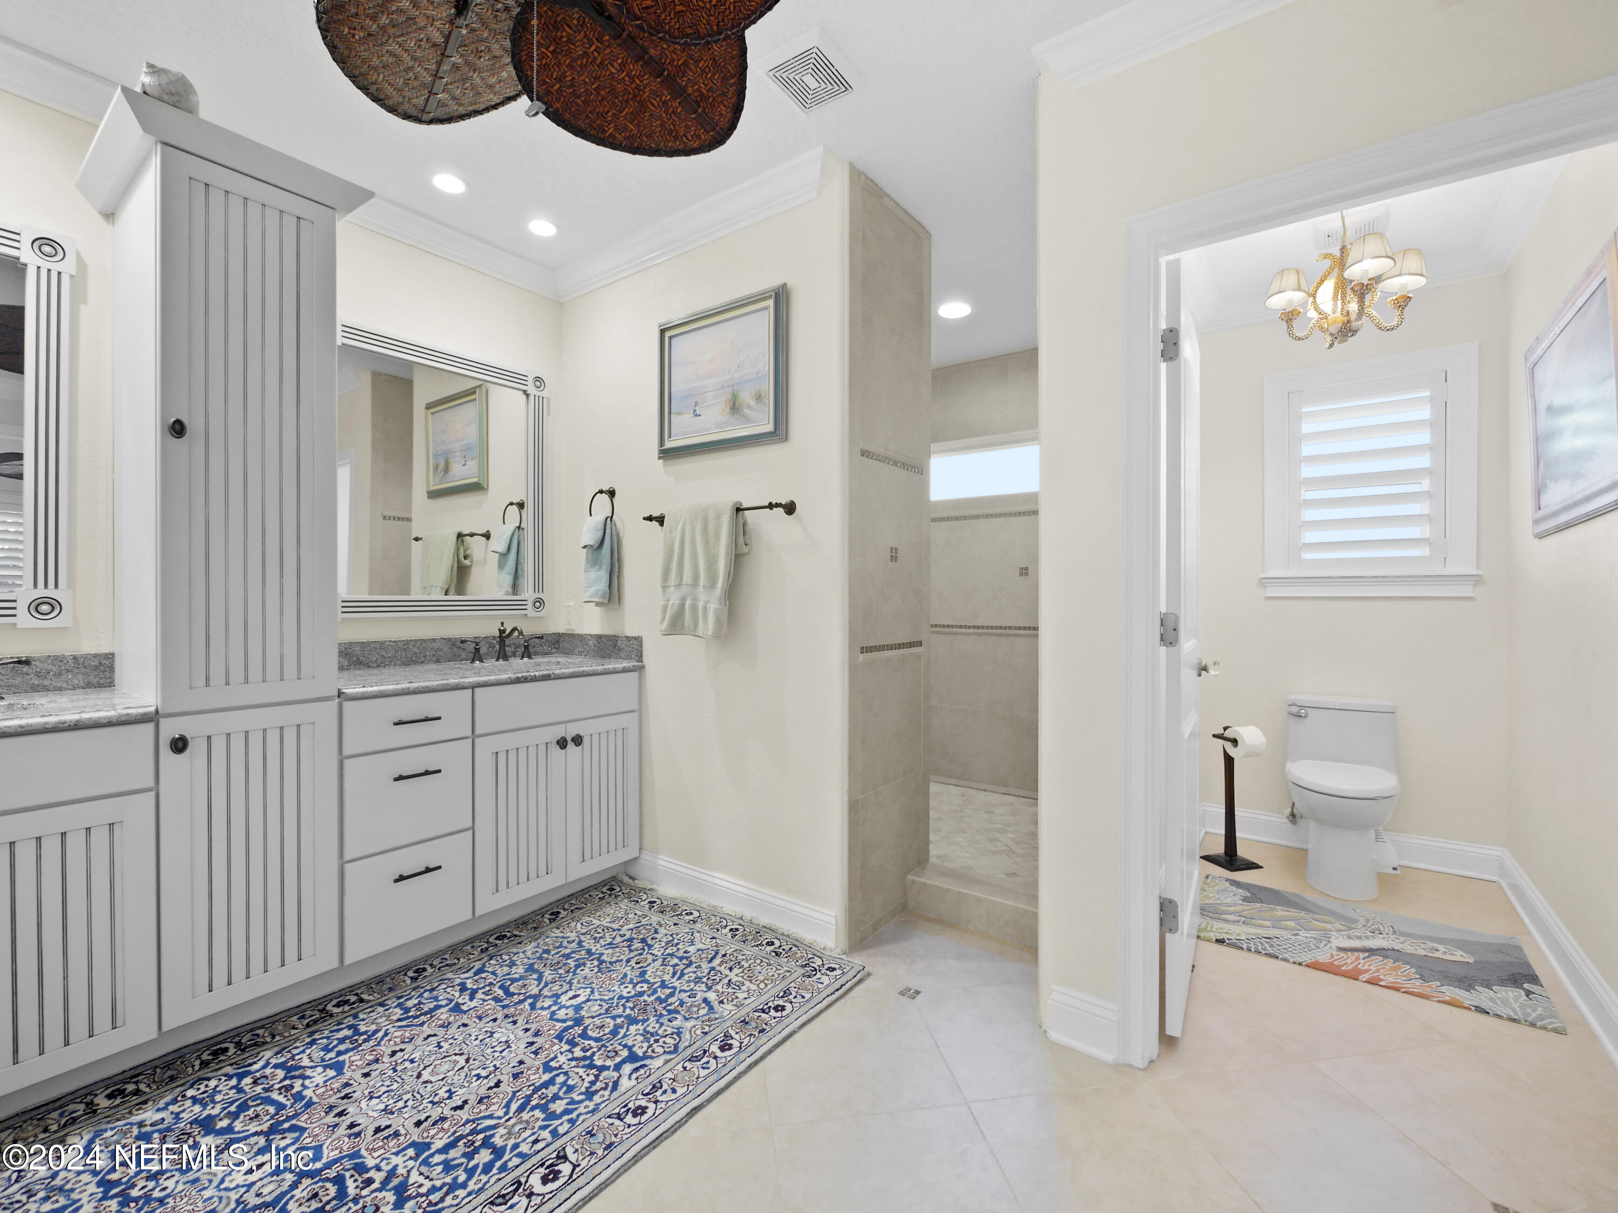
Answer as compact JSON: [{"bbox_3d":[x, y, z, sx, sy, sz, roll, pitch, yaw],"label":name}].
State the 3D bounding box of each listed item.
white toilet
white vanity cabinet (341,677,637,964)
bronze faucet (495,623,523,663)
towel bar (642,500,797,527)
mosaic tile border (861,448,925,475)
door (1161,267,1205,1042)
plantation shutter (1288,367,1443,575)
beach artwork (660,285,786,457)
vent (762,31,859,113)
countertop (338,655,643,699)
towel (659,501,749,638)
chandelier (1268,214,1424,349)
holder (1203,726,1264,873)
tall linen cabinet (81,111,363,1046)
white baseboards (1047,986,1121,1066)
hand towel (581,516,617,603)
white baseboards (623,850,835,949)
[{"bbox_3d":[2.199,0.782,2.700,0.385,0.735,0.700,0,0,37],"label":"white toilet"},{"bbox_3d":[-1.243,0.707,2.480,0.540,0.870,1.056,0,0,39],"label":"white vanity cabinet"},{"bbox_3d":[-1.234,0.146,2.699,0.177,0.160,0.056,0,0,39],"label":"bronze faucet"},{"bbox_3d":[-0.357,-0.347,2.435,0.690,0.055,0.095,0,0,34],"label":"towel bar"},{"bbox_3d":[0.313,-0.518,2.366,0.010,0.027,0.430,0,0,39],"label":"mosaic tile border"},{"bbox_3d":[1.170,0.114,2.038,0.036,2.040,0.760,0,0,34],"label":"door"},{"bbox_3d":[2.465,-0.578,2.914,0.555,0.845,0.050,1,1,34],"label":"plantation shutter"},{"bbox_3d":[-0.323,-0.829,2.390,0.605,0.520,0.040,1,1,34],"label":"beach artwork"},{"bbox_3d":[0.009,-1.443,1.774,0.190,0.025,0.197,0,0,39],"label":"vent"},{"bbox_3d":[-1.236,0.248,2.471,0.570,0.036,1.060,0,0,39],"label":"countertop"},{"bbox_3d":[-0.380,-0.127,2.374,0.390,0.485,0.090,1,1,34],"label":"towel"},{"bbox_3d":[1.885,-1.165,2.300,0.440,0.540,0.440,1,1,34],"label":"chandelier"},{"bbox_3d":[1.877,0.835,2.880,0.200,0.600,0.185,0,1,-17],"label":"holder"},{"bbox_3d":[-1.669,-0.031,1.901,0.605,2.350,0.503,0,0,39],"label":"tall linen cabinet"},{"bbox_3d":[0.706,1.077,1.692,0.165,0.135,0.024,1,1,31],"label":"white baseboards"},{"bbox_3d":[-0.868,-0.191,2.705,0.150,0.360,0.100,1,1,34],"label":"hand towel"},{"bbox_3d":[-0.343,1.066,2.435,1.030,0.133,0.016,1,1,34],"label":"white baseboards"}]

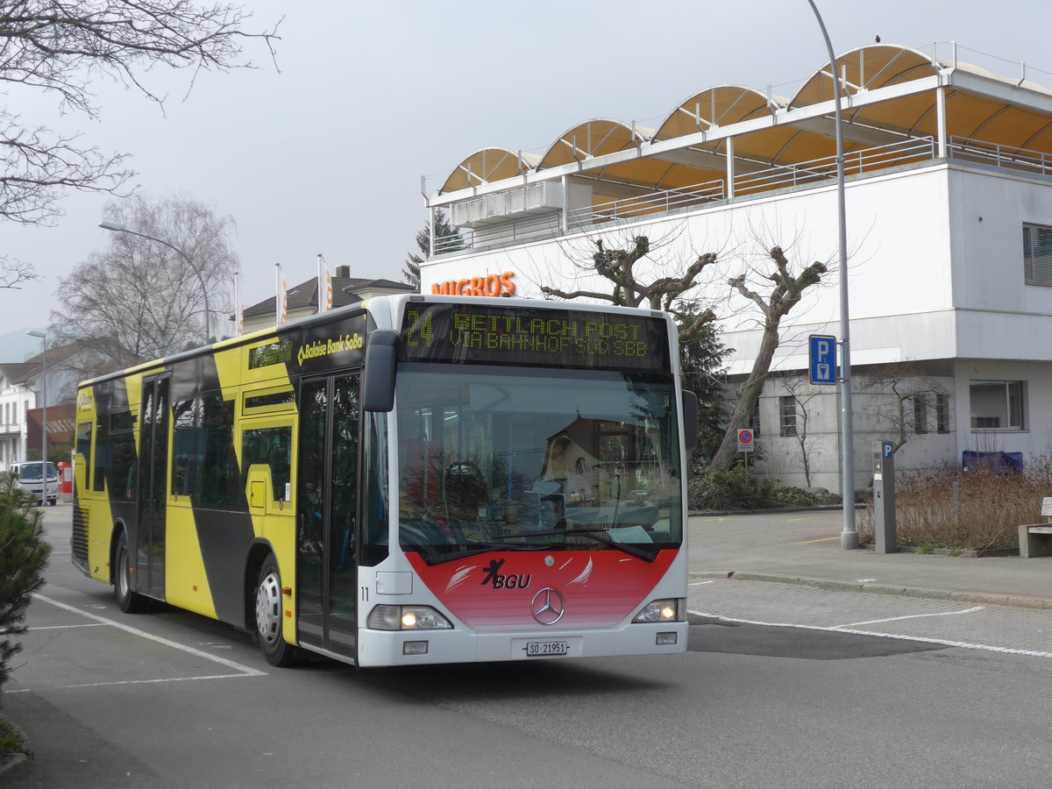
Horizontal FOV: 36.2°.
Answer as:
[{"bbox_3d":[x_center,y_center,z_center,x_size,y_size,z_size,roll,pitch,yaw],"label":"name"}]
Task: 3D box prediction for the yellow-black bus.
[{"bbox_3d":[-2.341,0.942,16.531,2.600,2.880,11.950,2,-3,-25],"label":"yellow-black bus"}]

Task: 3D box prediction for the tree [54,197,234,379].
[{"bbox_3d":[-19.674,-2.688,83.000,9.800,15.500,9.200,0,-3,-25],"label":"tree"}]

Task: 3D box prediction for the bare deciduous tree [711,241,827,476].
[{"bbox_3d":[7.347,-1.027,49.000,3.500,6.950,3.200,0,-3,-25],"label":"bare deciduous tree"}]

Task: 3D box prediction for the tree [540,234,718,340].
[{"bbox_3d":[3.064,-1.125,47.500,5.200,7.300,4.700,0,-3,-25],"label":"tree"}]

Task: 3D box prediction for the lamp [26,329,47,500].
[{"bbox_3d":[-21.089,1.002,69.500,0.950,7.600,0.300,0,-3,-25],"label":"lamp"}]

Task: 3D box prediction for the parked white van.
[{"bbox_3d":[-22.588,4.039,73.181,1.800,2.020,4.800,1,-3,-27],"label":"parked white van"}]

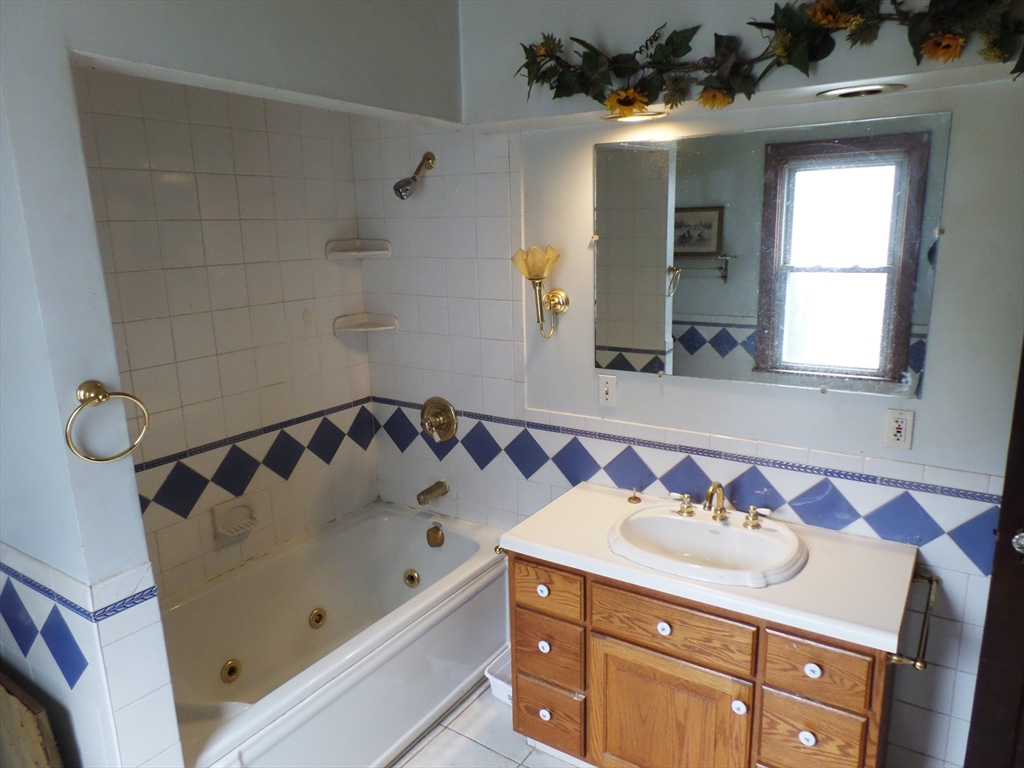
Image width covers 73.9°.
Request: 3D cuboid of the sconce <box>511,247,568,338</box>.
[{"bbox_3d":[0.103,-0.309,2.360,0.165,0.310,0.235,7,15,32],"label":"sconce"}]

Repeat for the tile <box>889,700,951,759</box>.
[{"bbox_3d":[1.246,1.059,2.092,0.153,0.153,0.010,7,15,32],"label":"tile"}]

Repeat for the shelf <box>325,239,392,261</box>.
[{"bbox_3d":[-0.639,-0.562,2.857,0.264,0.088,0.152,-4,14,-11],"label":"shelf"}]

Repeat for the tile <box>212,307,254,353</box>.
[{"bbox_3d":[-1.016,-0.194,2.477,0.010,0.155,0.151,8,16,33],"label":"tile"}]

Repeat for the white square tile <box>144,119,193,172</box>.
[{"bbox_3d":[-1.117,-0.774,2.221,0.013,0.153,0.152,8,16,33],"label":"white square tile"}]

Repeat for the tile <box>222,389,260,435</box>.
[{"bbox_3d":[-1.009,0.109,2.548,0.010,0.150,0.150,8,16,33],"label":"tile"}]

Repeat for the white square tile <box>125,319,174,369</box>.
[{"bbox_3d":[-1.177,-0.132,2.215,0.010,0.153,0.153,7,15,32],"label":"white square tile"}]

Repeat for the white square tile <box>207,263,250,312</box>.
[{"bbox_3d":[-1.016,-0.345,2.436,0.010,0.152,0.151,7,15,32],"label":"white square tile"}]

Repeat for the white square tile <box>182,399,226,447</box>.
[{"bbox_3d":[-1.096,0.140,2.427,0.010,0.155,0.151,8,16,33],"label":"white square tile"}]

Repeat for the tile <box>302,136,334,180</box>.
[{"bbox_3d":[-0.769,-0.893,2.699,0.010,0.155,0.151,8,16,33],"label":"tile"}]

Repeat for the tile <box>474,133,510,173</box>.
[{"bbox_3d":[-0.072,-0.847,2.494,0.151,0.139,0.010,7,16,31],"label":"tile"}]

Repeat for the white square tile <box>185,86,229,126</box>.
[{"bbox_3d":[-1.025,-0.951,2.292,0.010,0.153,0.153,7,15,32],"label":"white square tile"}]

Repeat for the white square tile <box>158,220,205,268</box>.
[{"bbox_3d":[-1.107,-0.467,2.282,0.010,0.155,0.151,8,16,33],"label":"white square tile"}]

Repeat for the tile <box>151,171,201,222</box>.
[{"bbox_3d":[-1.115,-0.622,2.257,0.013,0.153,0.152,8,16,33],"label":"tile"}]

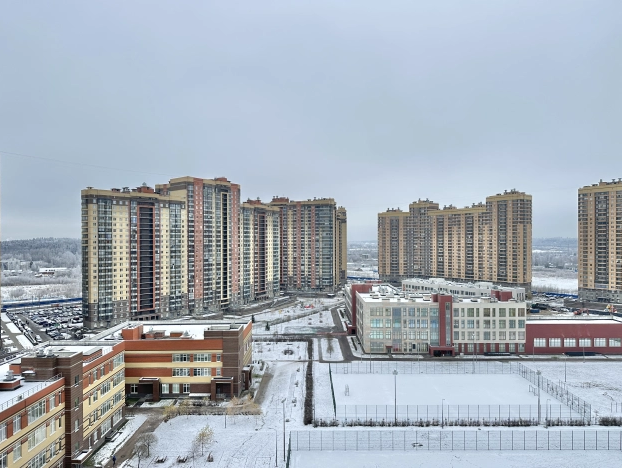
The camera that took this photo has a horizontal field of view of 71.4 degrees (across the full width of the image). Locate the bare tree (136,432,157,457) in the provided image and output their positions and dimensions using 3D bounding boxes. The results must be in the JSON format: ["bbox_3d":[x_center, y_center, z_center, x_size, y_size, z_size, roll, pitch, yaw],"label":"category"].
[{"bbox_3d":[-31.129,40.258,82.622,3.929,4.634,3.929,0,-1,0],"label":"bare tree"}]

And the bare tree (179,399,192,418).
[{"bbox_3d":[-28.770,40.438,99.966,2.770,4.734,2.770,0,-1,0],"label":"bare tree"}]

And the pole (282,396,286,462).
[{"bbox_3d":[-5.042,36.602,80.790,0.600,11.685,1.100,-1,-1,30],"label":"pole"}]

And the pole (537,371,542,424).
[{"bbox_3d":[50.779,36.343,96.351,1.100,12.189,0.800,0,-1,0],"label":"pole"}]

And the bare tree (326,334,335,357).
[{"bbox_3d":[6.835,39.507,152.023,3.425,7.756,3.425,0,-1,0],"label":"bare tree"}]

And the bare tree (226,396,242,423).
[{"bbox_3d":[-17.279,39.647,97.051,3.425,6.145,3.425,0,-1,0],"label":"bare tree"}]

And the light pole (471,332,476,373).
[{"bbox_3d":[50.388,36.865,133.877,1.100,12.189,0.800,0,-1,0],"label":"light pole"}]

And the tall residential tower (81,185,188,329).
[{"bbox_3d":[-91.828,10.825,227.382,16.500,67.994,50.745,-1,-1,42],"label":"tall residential tower"}]

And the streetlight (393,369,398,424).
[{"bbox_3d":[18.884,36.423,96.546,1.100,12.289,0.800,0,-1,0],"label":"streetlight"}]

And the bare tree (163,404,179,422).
[{"bbox_3d":[-31.334,40.511,97.172,3.425,4.533,3.425,0,-1,0],"label":"bare tree"}]

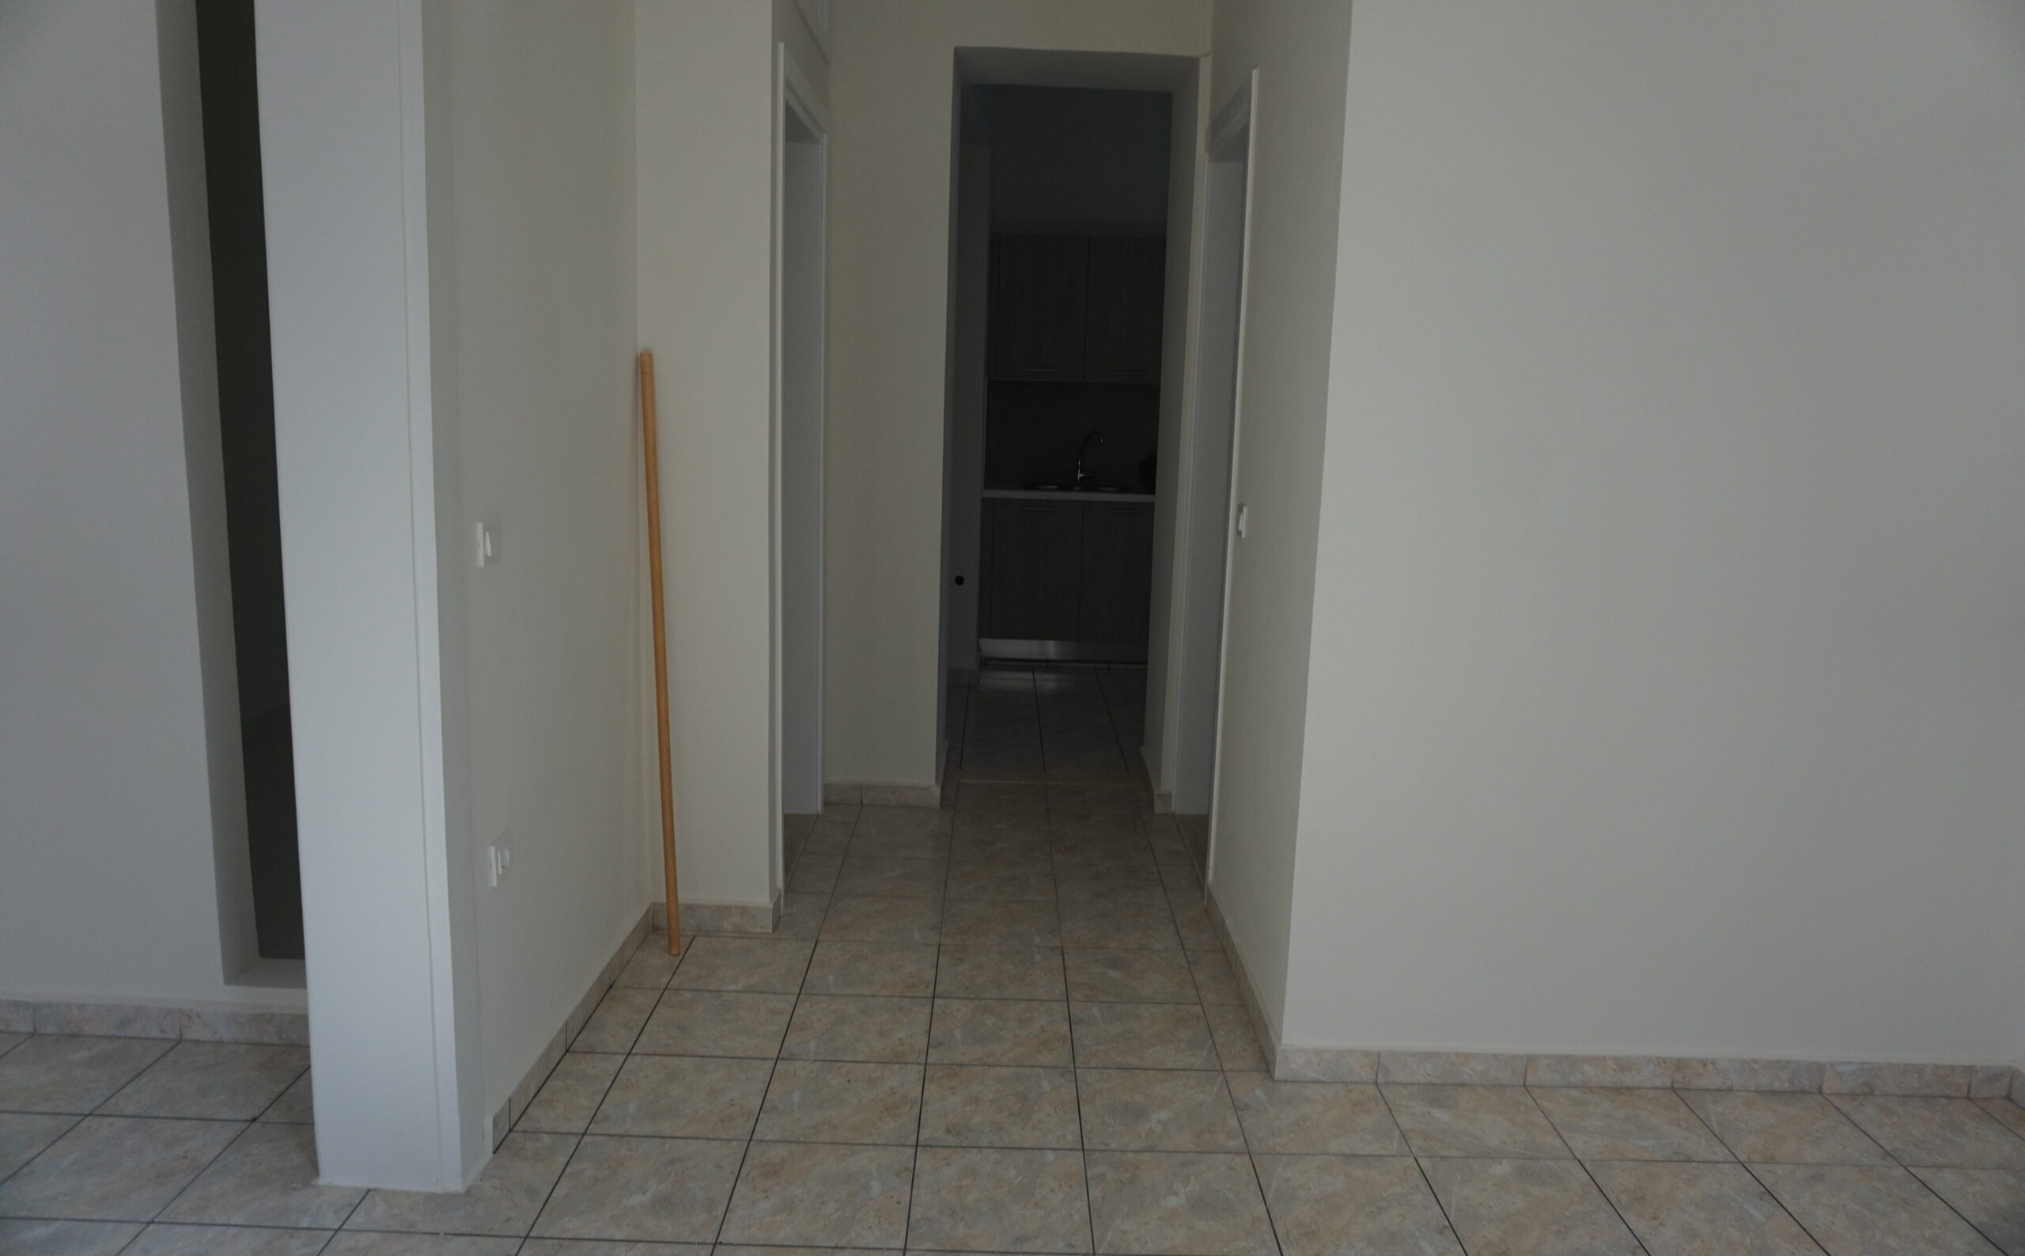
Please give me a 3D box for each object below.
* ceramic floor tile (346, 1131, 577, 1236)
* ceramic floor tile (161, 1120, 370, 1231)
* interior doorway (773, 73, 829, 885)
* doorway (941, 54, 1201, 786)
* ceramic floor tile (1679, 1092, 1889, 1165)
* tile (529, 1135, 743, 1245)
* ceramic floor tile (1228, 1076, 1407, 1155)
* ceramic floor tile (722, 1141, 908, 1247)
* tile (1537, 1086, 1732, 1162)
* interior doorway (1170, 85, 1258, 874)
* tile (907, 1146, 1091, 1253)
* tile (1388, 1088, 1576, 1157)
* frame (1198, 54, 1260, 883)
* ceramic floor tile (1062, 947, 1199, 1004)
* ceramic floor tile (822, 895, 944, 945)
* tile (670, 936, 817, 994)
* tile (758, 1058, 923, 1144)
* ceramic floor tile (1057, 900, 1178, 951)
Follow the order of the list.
[{"bbox_3d":[-1.008,1.028,2.479,0.326,0.010,0.326,2,10,-1],"label":"ceramic floor tile"},{"bbox_3d":[-1.249,0.950,2.341,0.307,0.011,0.307,2,10,-1],"label":"ceramic floor tile"},{"bbox_3d":[-0.682,-0.411,4.030,0.150,2.303,1.020,2,10,-1],"label":"interior doorway"},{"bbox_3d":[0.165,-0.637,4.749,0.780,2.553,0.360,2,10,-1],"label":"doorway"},{"bbox_3d":[1.621,1.057,2.821,0.326,0.010,0.300,2,10,-1],"label":"ceramic floor tile"},{"bbox_3d":[-0.676,1.035,2.489,0.323,0.010,0.323,2,10,-1],"label":"tile"},{"bbox_3d":[0.629,1.018,2.827,0.323,0.010,0.323,2,10,-1],"label":"ceramic floor tile"},{"bbox_3d":[-0.329,0.983,2.344,0.307,0.011,0.307,2,10,-1],"label":"ceramic floor tile"},{"bbox_3d":[1.209,0.978,2.653,0.307,0.011,0.273,2,10,-1],"label":"tile"},{"bbox_3d":[0.630,-0.378,3.923,0.150,2.195,0.806,2,10,-1],"label":"interior doorway"},{"bbox_3d":[-0.021,1.060,2.491,0.326,0.010,0.326,2,10,-1],"label":"tile"},{"bbox_3d":[0.956,1.031,2.812,0.323,0.010,0.284,2,10,-1],"label":"tile"},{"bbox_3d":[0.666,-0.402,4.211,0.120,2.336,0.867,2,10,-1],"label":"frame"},{"bbox_3d":[0.284,0.845,3.265,0.307,0.011,0.307,2,10,-1],"label":"ceramic floor tile"},{"bbox_3d":[-0.358,0.820,3.782,0.323,0.010,0.323,2,10,-1],"label":"ceramic floor tile"},{"bbox_3d":[-0.689,0.871,3.487,0.327,0.010,0.327,2,10,-1],"label":"tile"},{"bbox_3d":[-0.352,0.991,2.811,0.326,0.010,0.326,2,10,-1],"label":"tile"},{"bbox_3d":[0.298,0.845,3.825,0.327,0.010,0.327,2,10,-1],"label":"ceramic floor tile"}]

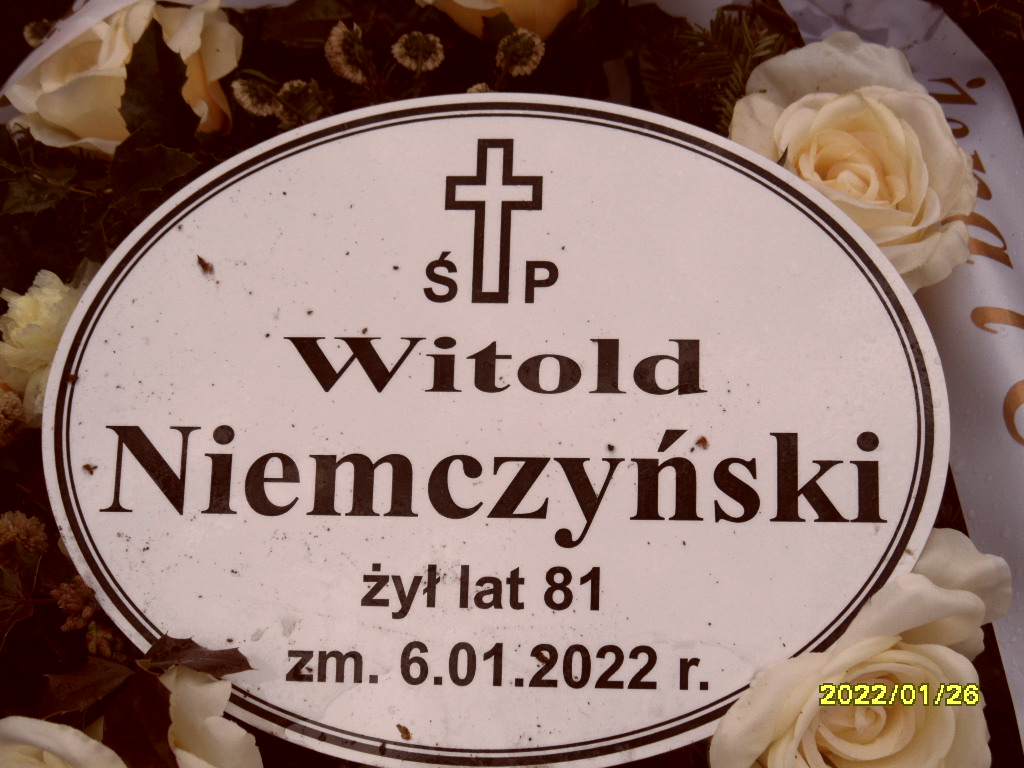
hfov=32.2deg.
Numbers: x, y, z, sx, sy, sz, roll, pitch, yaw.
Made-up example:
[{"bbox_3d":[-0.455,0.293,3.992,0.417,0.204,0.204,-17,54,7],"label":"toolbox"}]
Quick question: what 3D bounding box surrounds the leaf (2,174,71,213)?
[{"bbox_3d":[-0.171,-0.068,0.637,0.027,0.008,0.016,-17,67,-8],"label":"leaf"}]

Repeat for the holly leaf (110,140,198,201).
[{"bbox_3d":[-0.127,-0.076,0.632,0.033,0.008,0.020,-15,73,-5],"label":"holly leaf"}]

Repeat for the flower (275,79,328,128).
[{"bbox_3d":[-0.076,-0.101,0.640,0.019,0.013,0.019,0,90,-37],"label":"flower"}]

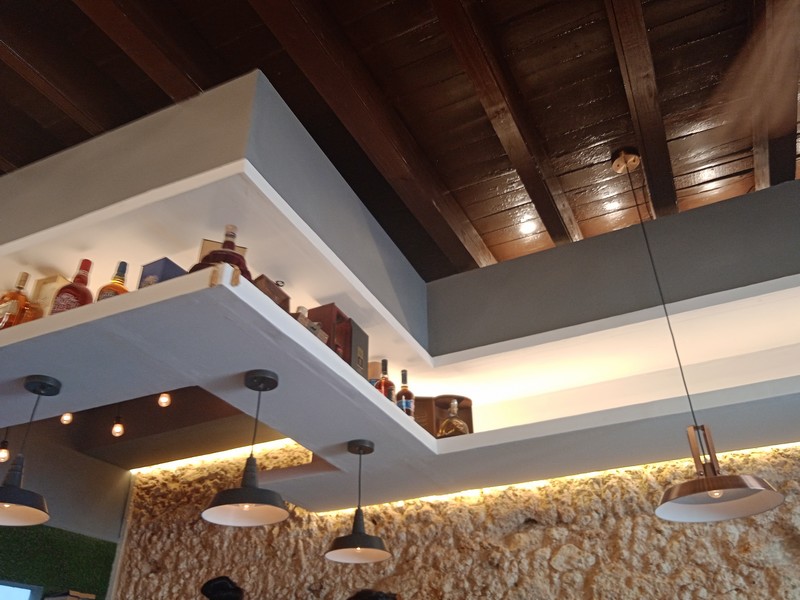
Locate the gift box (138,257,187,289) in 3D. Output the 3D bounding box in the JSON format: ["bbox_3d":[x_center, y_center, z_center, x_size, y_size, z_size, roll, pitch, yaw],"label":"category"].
[{"bbox_3d":[-0.735,-0.023,1.989,0.090,0.170,0.102,-14,-35,20],"label":"gift box"}]

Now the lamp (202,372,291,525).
[{"bbox_3d":[-0.457,0.445,2.027,0.256,0.447,0.256,11,-35,-18],"label":"lamp"}]

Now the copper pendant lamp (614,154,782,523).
[{"bbox_3d":[0.995,0.005,2.426,0.405,1.509,0.405,11,-35,-18],"label":"copper pendant lamp"}]

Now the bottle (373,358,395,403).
[{"bbox_3d":[-0.062,0.368,2.708,0.083,0.262,0.083,-14,-35,20],"label":"bottle"}]

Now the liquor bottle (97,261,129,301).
[{"bbox_3d":[-0.892,-0.026,2.028,0.102,0.222,0.085,-2,-33,1],"label":"liquor bottle"}]

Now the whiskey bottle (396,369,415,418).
[{"bbox_3d":[0.023,0.439,2.844,0.079,0.286,0.079,-1,-33,-1],"label":"whiskey bottle"}]

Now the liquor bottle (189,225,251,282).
[{"bbox_3d":[-0.511,-0.123,1.907,0.175,0.243,0.110,11,-35,-18],"label":"liquor bottle"}]

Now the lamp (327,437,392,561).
[{"bbox_3d":[-0.159,0.783,2.567,0.256,0.444,0.256,-1,-33,-1],"label":"lamp"}]

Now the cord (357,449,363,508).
[{"bbox_3d":[-0.161,0.726,2.604,0.008,0.223,0.008,11,-35,-18],"label":"cord"}]

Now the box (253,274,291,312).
[{"bbox_3d":[-0.429,0.021,2.023,0.097,0.120,0.153,-14,-35,20],"label":"box"}]

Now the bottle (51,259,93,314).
[{"bbox_3d":[-1.037,-0.019,2.075,0.122,0.266,0.100,-2,-33,1],"label":"bottle"}]

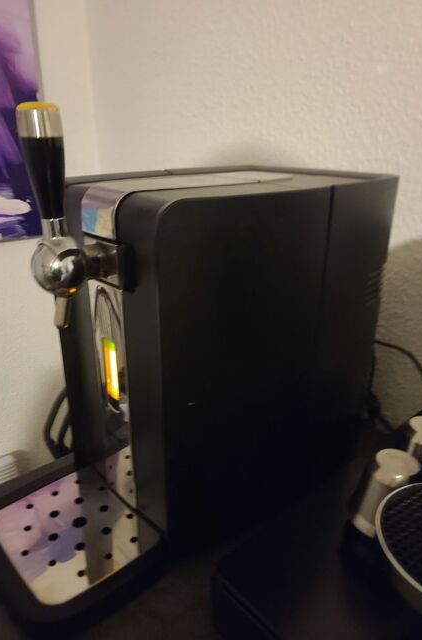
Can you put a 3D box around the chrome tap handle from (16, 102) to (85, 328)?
[{"bbox_3d":[-0.137,-0.081,0.401,0.052,0.191,0.049,-18,28,-40],"label":"chrome tap handle"}]

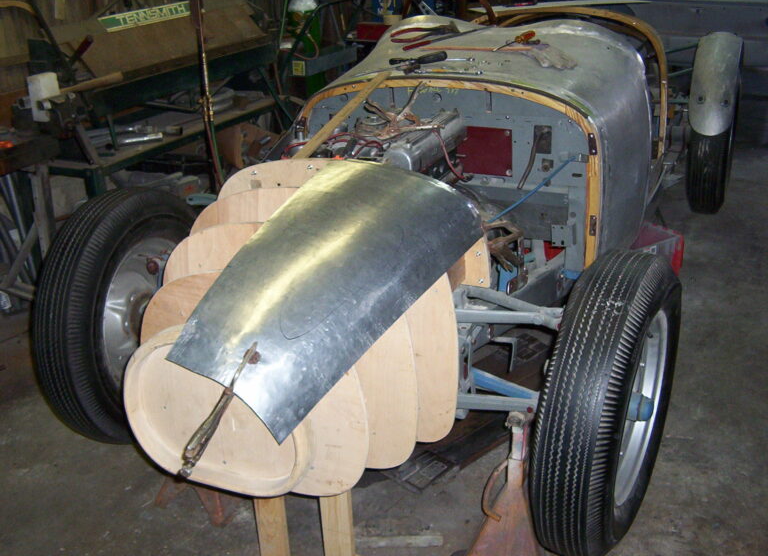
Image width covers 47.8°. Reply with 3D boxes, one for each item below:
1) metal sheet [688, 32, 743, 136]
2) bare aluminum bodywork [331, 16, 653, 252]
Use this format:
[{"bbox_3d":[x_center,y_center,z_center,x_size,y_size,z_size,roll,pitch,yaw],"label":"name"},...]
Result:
[{"bbox_3d":[1.396,-0.809,3.593,0.195,0.361,0.780,8,25,23],"label":"metal sheet"},{"bbox_3d":[0.307,-0.414,2.953,1.080,0.830,0.700,8,26,22],"label":"bare aluminum bodywork"}]

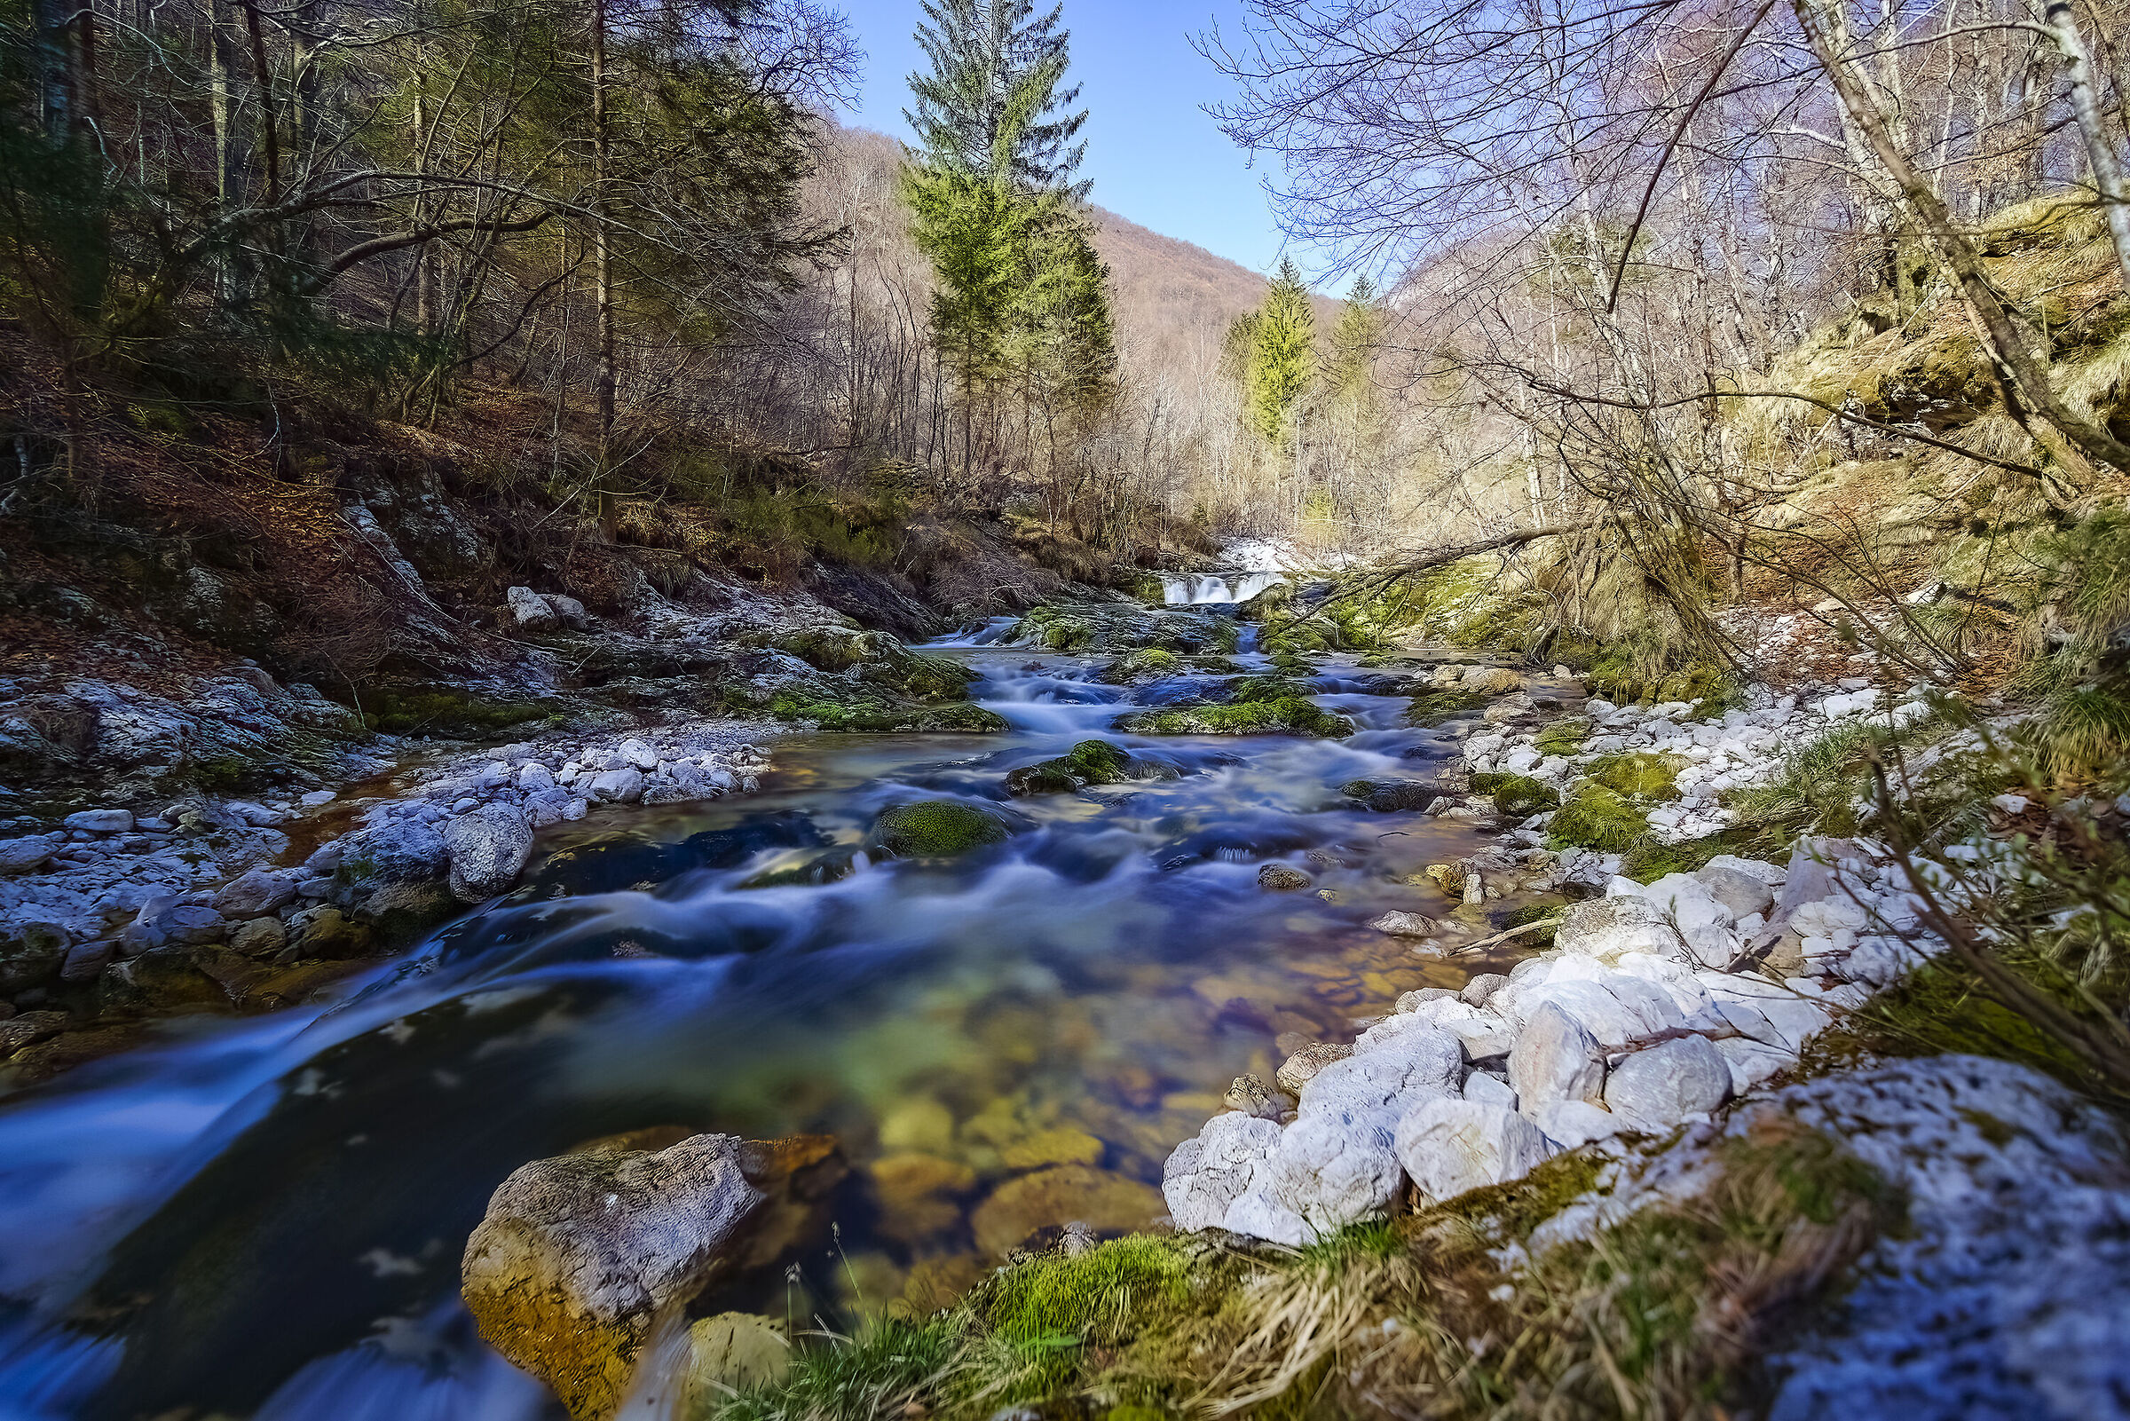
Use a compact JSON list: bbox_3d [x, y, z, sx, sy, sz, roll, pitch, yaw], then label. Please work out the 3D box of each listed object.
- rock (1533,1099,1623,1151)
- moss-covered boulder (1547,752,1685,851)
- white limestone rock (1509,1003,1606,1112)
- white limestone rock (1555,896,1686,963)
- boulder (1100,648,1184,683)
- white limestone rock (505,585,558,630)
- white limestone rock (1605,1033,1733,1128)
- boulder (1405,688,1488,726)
[{"bbox_3d":[1.029,0.855,1.902,0.158,0.103,0.134,3,6,29],"label":"rock"},{"bbox_3d":[2.637,0.427,4.550,0.566,0.438,0.679,3,6,30],"label":"moss-covered boulder"},{"bbox_3d":[1.063,0.756,2.050,0.184,0.230,0.147,3,6,28],"label":"white limestone rock"},{"bbox_3d":[1.872,0.735,3.200,0.381,0.169,0.305,3,6,31],"label":"white limestone rock"},{"bbox_3d":[0.878,-0.523,11.000,0.960,0.400,0.720,0,5,5],"label":"boulder"},{"bbox_3d":[-5.629,-1.088,10.000,0.487,0.470,0.390,-3,6,-29],"label":"white limestone rock"},{"bbox_3d":[1.279,0.790,2.020,0.232,0.156,0.186,3,6,33],"label":"white limestone rock"},{"bbox_3d":[3.470,-0.032,8.600,0.740,0.334,0.555,2,5,22],"label":"boulder"}]

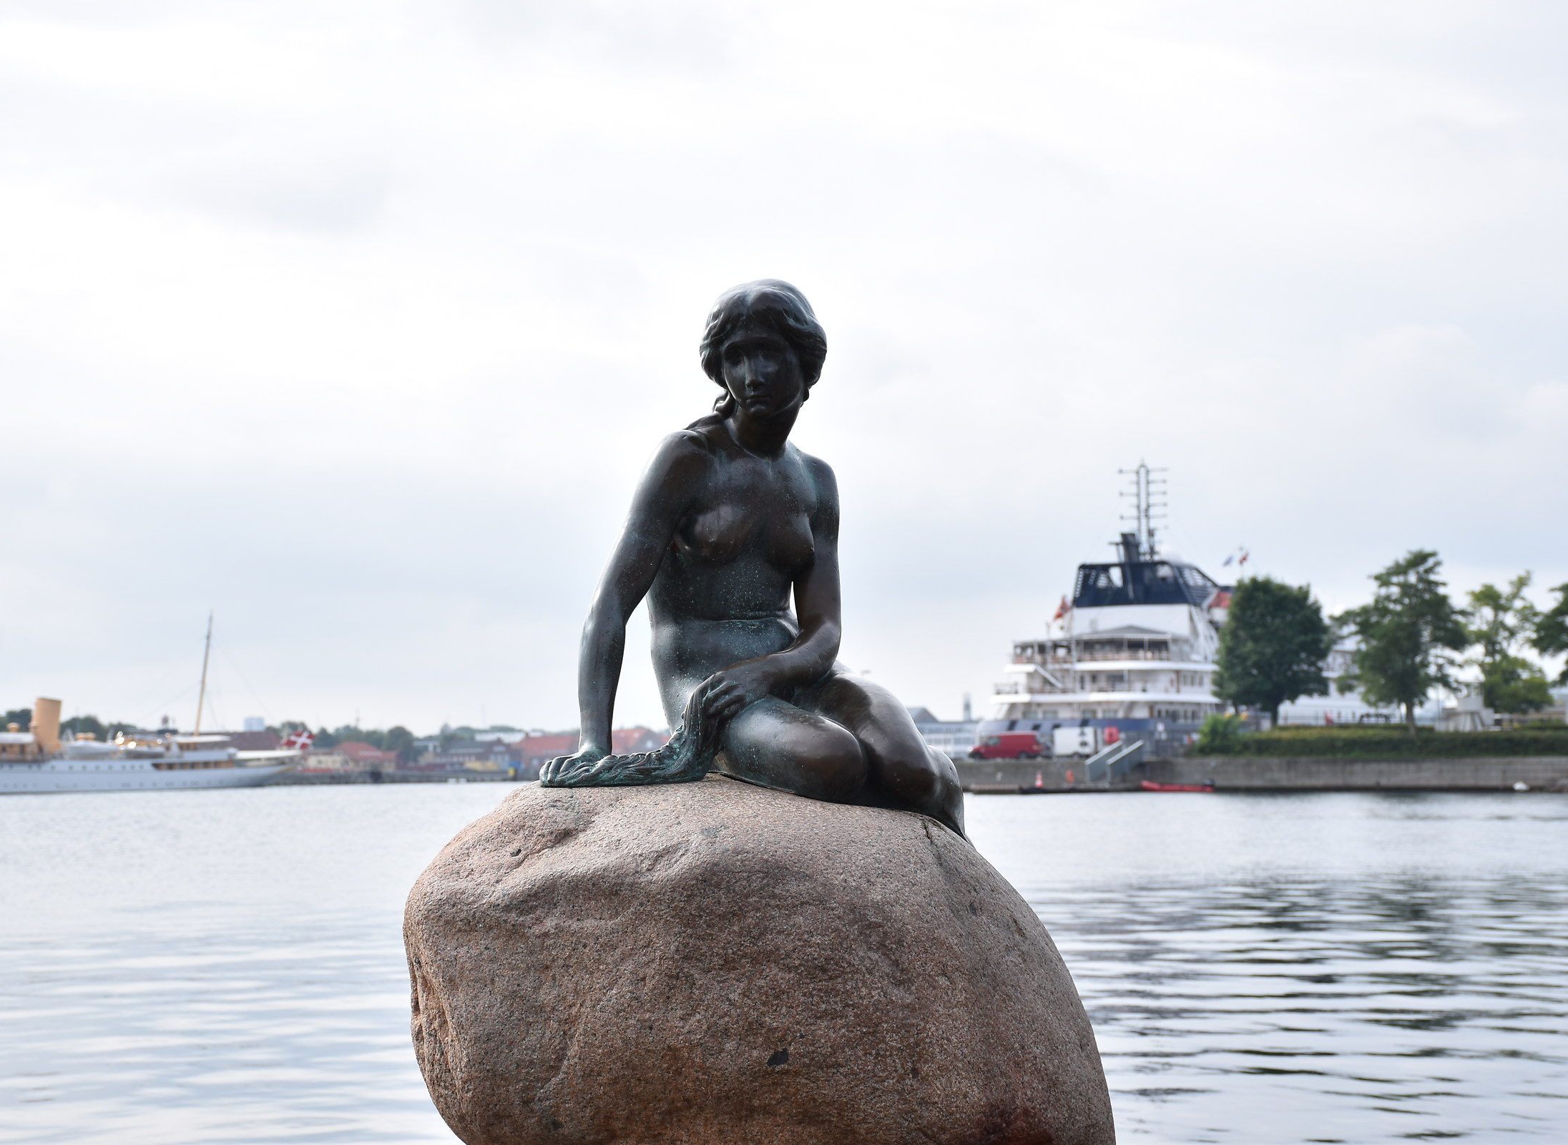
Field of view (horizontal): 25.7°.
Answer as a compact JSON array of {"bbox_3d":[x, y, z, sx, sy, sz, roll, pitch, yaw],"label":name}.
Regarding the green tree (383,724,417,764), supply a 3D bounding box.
[{"bbox_3d":[-77.212,34.765,690.000,7.000,8.200,7.000,0,-3,0],"label":"green tree"}]

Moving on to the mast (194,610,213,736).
[{"bbox_3d":[-78.224,13.624,462.000,0.400,17.000,0.400,10,-11,-17],"label":"mast"}]

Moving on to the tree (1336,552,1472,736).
[{"bbox_3d":[47.947,5.506,266.000,10.000,14.600,9.600,0,-3,0],"label":"tree"}]

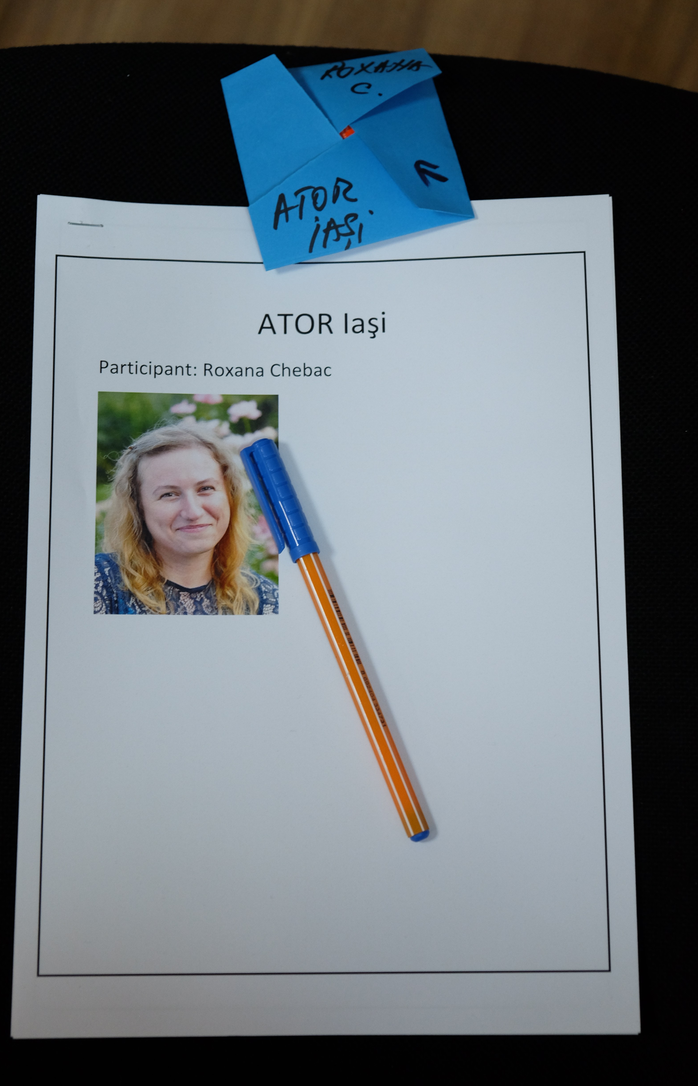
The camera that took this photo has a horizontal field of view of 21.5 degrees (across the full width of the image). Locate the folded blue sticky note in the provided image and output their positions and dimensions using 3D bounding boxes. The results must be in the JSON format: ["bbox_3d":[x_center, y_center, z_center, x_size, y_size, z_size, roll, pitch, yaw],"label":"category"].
[{"bbox_3d":[0.000,-0.145,0.675,0.079,0.014,0.073,-14,79,-4],"label":"folded blue sticky note"}]

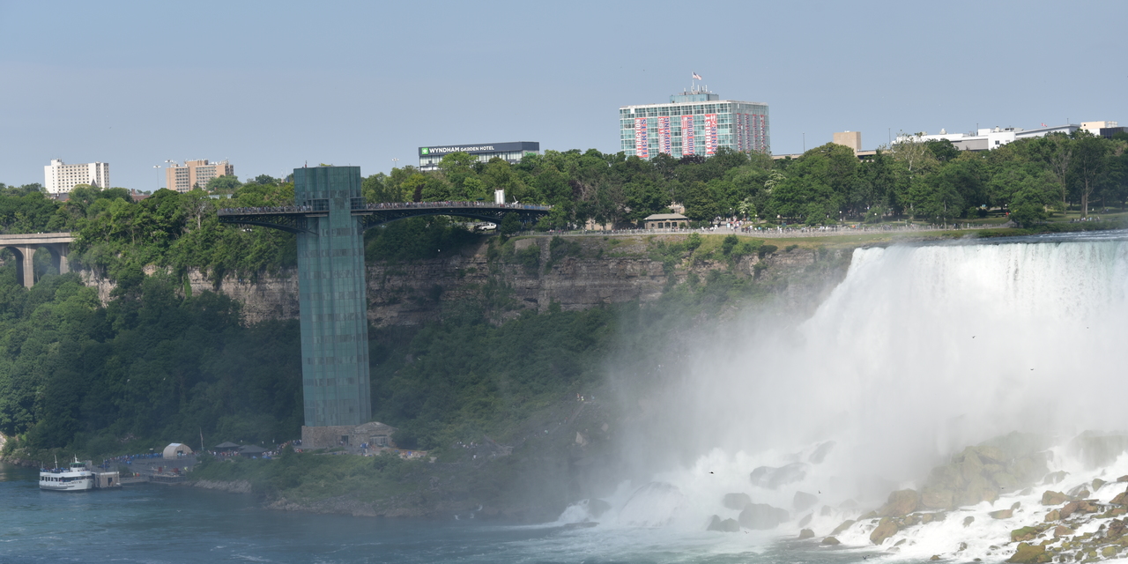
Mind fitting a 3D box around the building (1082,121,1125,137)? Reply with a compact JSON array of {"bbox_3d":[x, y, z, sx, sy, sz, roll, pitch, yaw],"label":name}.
[{"bbox_3d":[230.277,-64.102,1230.000,16.000,10.000,12.000,-2,1,22],"label":"building"}]

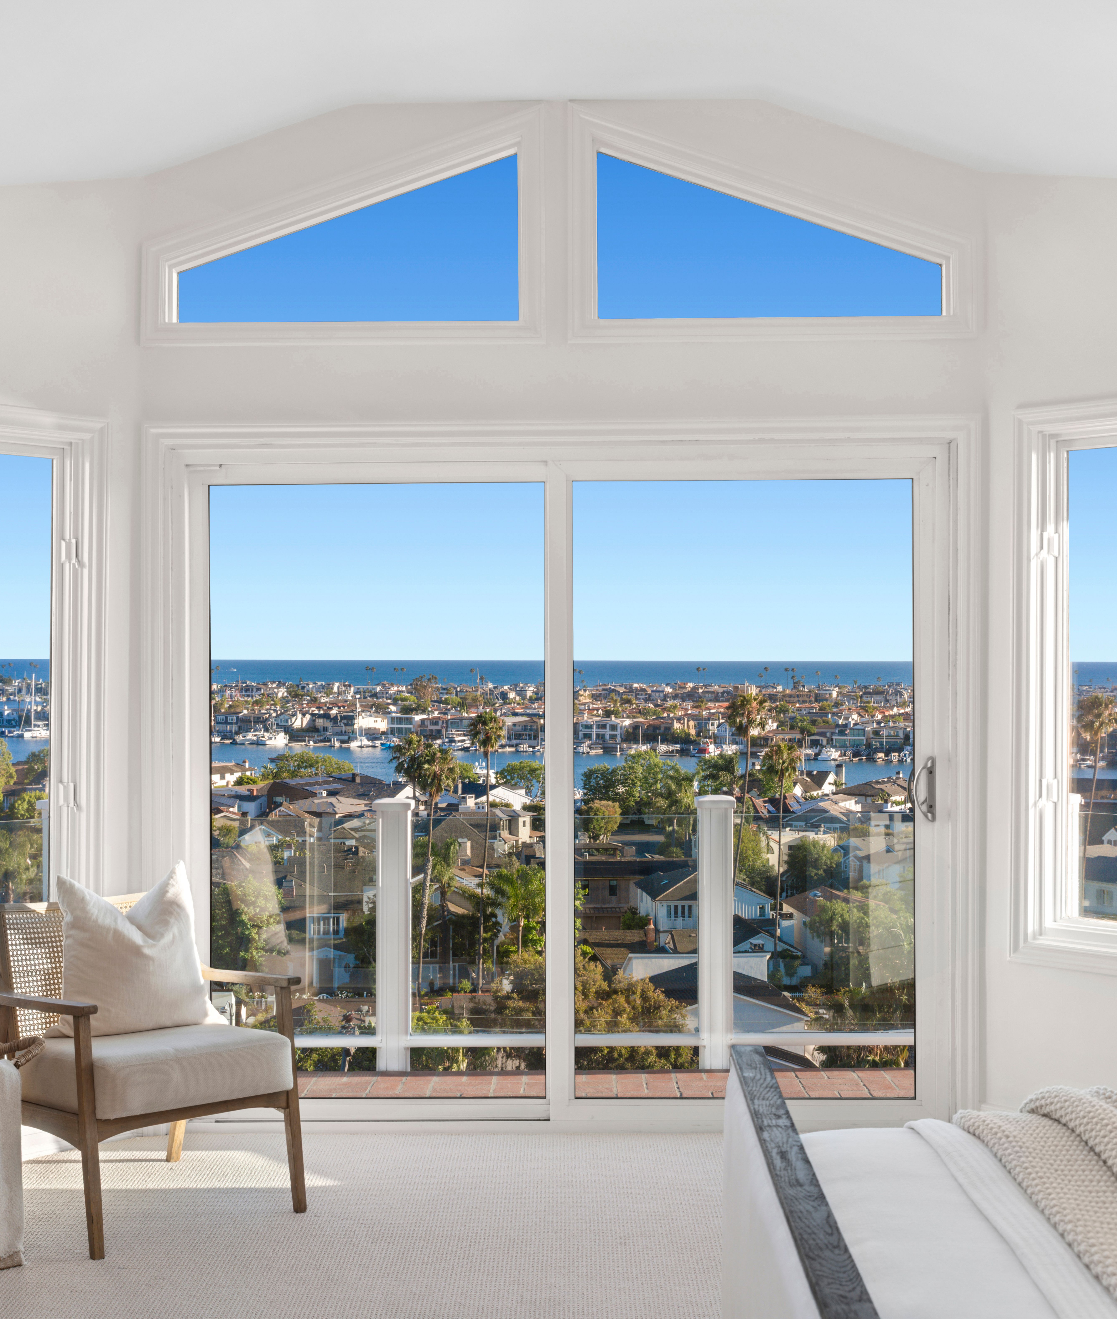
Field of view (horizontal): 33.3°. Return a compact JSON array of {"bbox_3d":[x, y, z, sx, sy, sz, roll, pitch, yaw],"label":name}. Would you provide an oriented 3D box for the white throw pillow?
[{"bbox_3d":[-1.080,0.735,4.748,0.450,0.420,0.170,0,-20,-42],"label":"white throw pillow"}]

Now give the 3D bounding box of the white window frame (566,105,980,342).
[{"bbox_3d":[0.625,-1.267,5.440,1.195,0.695,0.110,0,0,1],"label":"white window frame"}]

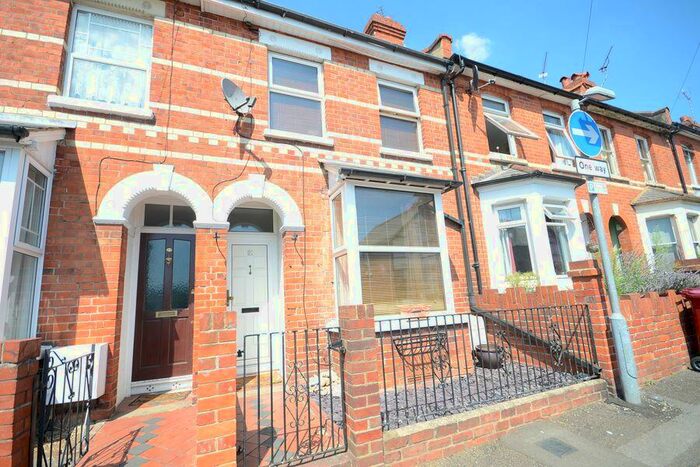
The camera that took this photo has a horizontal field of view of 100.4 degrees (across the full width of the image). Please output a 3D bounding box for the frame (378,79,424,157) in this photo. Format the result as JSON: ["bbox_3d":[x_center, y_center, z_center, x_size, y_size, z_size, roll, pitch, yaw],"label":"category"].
[{"bbox_3d":[0.931,-2.196,5.490,0.940,1.370,0.120,1,-10,-23],"label":"frame"}]

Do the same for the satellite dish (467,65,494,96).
[{"bbox_3d":[2.591,-3.066,5.749,0.420,0.460,0.480,-7,-10,23],"label":"satellite dish"}]

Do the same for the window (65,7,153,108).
[{"bbox_3d":[-3.085,-2.266,3.799,0.880,1.300,0.120,1,-10,-23],"label":"window"}]

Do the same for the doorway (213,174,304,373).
[{"bbox_3d":[-1.259,0.549,4.055,1.180,2.660,0.550,1,-11,-23],"label":"doorway"}]

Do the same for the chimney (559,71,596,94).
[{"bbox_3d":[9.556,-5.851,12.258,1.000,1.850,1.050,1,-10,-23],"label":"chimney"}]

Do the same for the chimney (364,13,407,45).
[{"bbox_3d":[1.015,-5.368,8.630,1.000,1.450,0.900,1,-11,-23],"label":"chimney"}]

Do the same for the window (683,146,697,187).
[{"bbox_3d":[11.276,-2.181,9.689,0.800,1.380,0.130,1,-11,-23],"label":"window"}]

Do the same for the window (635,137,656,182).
[{"bbox_3d":[8.970,-2.243,8.899,0.850,1.510,0.120,1,-10,-23],"label":"window"}]

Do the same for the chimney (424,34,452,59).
[{"bbox_3d":[1.941,-3.783,6.348,0.300,0.750,0.600,1,-11,-23],"label":"chimney"}]

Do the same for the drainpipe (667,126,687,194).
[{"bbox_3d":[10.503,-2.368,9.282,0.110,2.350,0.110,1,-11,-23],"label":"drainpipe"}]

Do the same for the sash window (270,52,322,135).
[{"bbox_3d":[-0.857,-2.231,4.738,0.910,1.350,0.120,1,-10,-23],"label":"sash window"}]

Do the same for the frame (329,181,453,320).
[{"bbox_3d":[0.628,0.289,4.389,1.640,1.780,0.600,1,-11,-23],"label":"frame"}]

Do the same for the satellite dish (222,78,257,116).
[{"bbox_3d":[-1.415,-1.800,3.812,0.420,0.460,0.480,-7,-10,23],"label":"satellite dish"}]

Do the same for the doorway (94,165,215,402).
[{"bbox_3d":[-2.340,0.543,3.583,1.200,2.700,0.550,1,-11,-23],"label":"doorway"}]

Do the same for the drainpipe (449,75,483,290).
[{"bbox_3d":[2.252,-0.731,5.567,0.080,4.900,0.090,1,-10,-23],"label":"drainpipe"}]

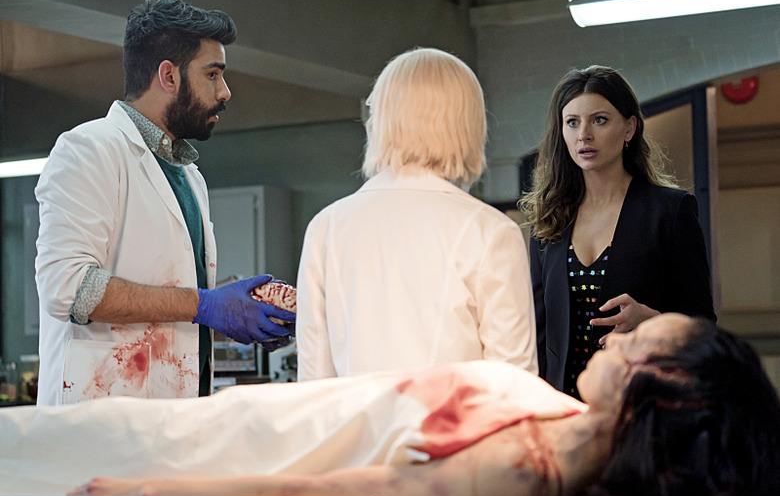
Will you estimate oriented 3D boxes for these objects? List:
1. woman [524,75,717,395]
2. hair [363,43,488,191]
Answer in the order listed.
[{"bbox_3d":[0.484,0.499,3.947,0.470,1.790,0.380,-2,-2,34],"label":"woman"},{"bbox_3d":[0.061,-0.233,3.220,0.205,0.250,0.230,0,-2,-18],"label":"hair"}]

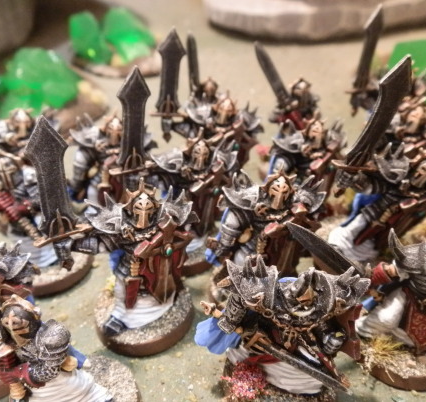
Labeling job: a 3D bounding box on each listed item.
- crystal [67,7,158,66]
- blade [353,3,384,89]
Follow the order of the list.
[{"bbox_3d":[-0.082,-0.137,0.356,0.070,0.042,0.034,-3,33,0],"label":"crystal"},{"bbox_3d":[0.061,-0.060,0.172,0.010,0.033,0.003,-14,38,-30],"label":"blade"}]

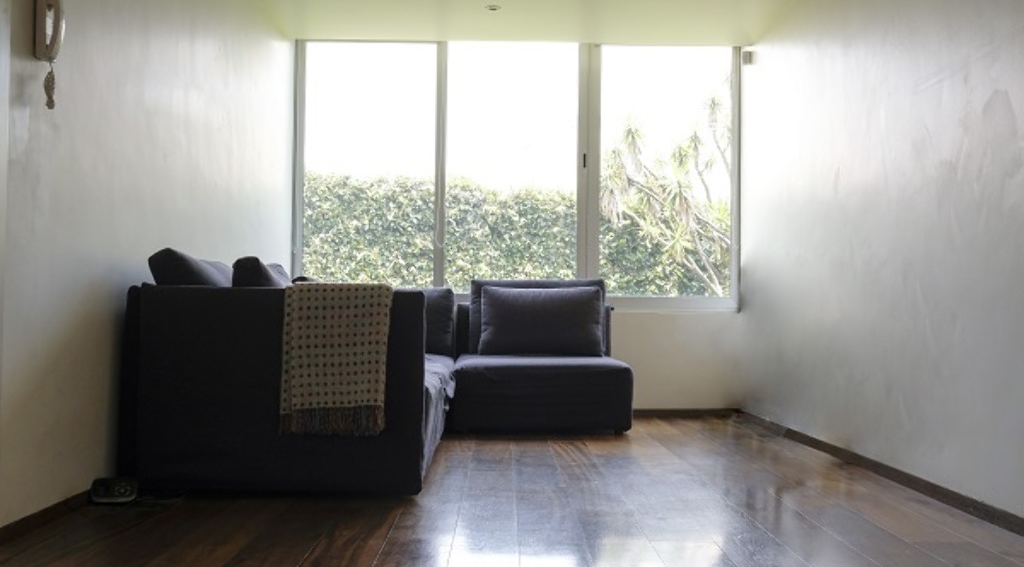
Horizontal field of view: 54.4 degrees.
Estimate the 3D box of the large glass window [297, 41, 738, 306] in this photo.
[{"bbox_3d":[0.035,-0.725,6.649,2.980,1.750,0.090,1,-2,0],"label":"large glass window"}]

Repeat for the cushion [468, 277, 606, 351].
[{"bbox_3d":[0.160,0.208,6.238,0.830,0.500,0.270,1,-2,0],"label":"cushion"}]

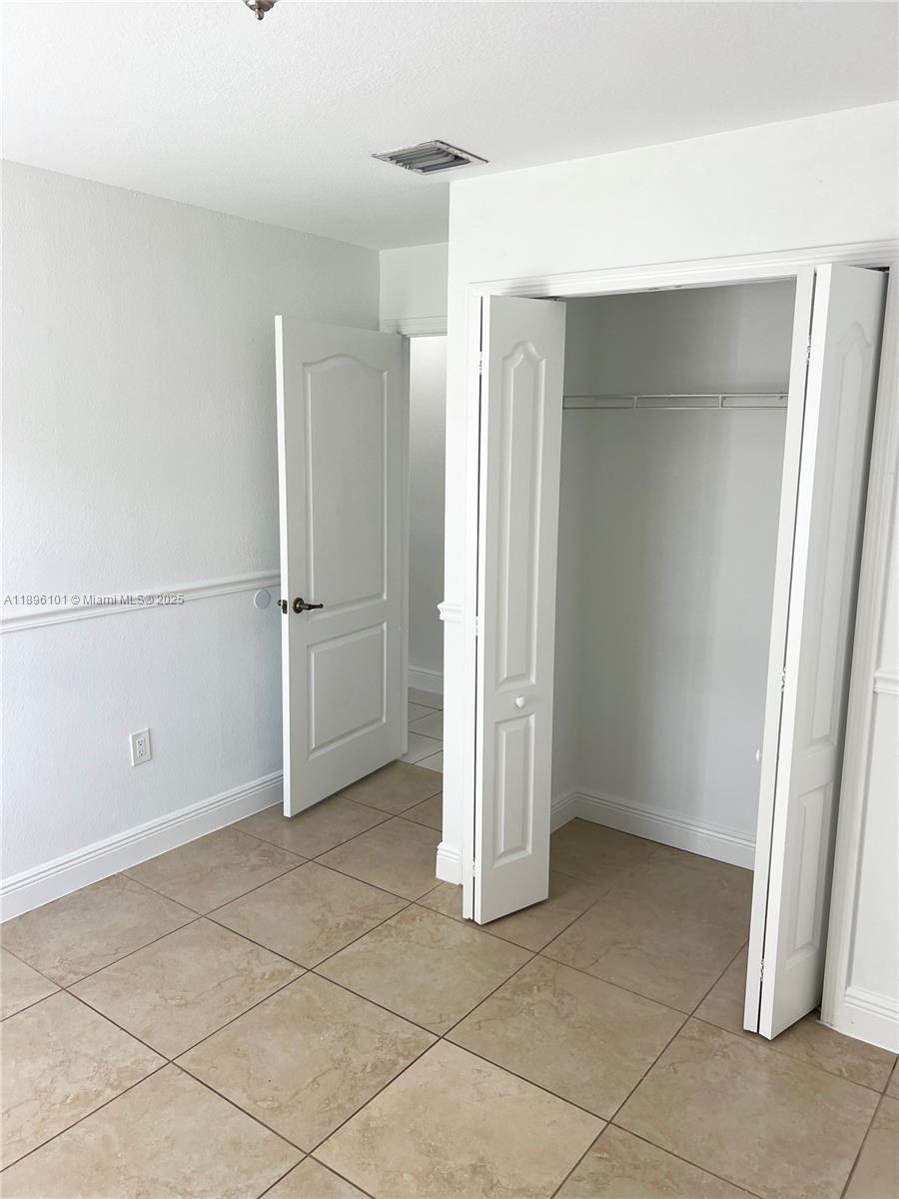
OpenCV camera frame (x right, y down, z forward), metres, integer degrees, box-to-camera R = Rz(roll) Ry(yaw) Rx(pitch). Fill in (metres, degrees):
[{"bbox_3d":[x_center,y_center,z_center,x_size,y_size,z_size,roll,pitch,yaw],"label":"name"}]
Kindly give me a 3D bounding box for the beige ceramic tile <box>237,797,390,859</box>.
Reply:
[{"bbox_3d":[-0.580,0.946,3.812,0.490,0.010,0.508,8,13,36],"label":"beige ceramic tile"}]

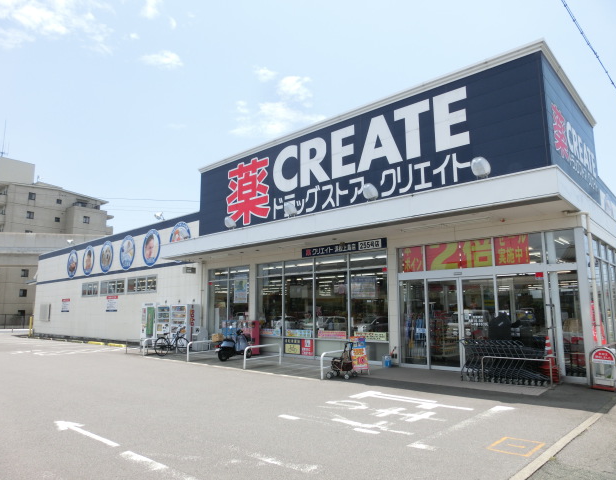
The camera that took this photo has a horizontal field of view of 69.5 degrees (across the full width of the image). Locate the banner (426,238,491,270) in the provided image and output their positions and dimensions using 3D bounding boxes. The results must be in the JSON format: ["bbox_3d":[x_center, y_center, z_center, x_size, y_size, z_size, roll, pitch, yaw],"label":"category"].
[{"bbox_3d":[4.113,0.442,12.149,1.874,0.760,0.057,-9,-13,42],"label":"banner"}]

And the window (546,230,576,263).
[{"bbox_3d":[5.954,0.181,10.493,0.655,0.801,0.100,-8,-12,42],"label":"window"}]

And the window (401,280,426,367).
[{"bbox_3d":[3.037,2.392,12.829,0.888,2.496,0.100,-8,-12,42],"label":"window"}]

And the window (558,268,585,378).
[{"bbox_3d":[6.013,1.892,10.108,0.398,2.393,0.085,-9,-13,42],"label":"window"}]

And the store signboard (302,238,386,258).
[{"bbox_3d":[1.092,0.293,14.810,3.564,0.298,0.085,-9,-13,42],"label":"store signboard"}]

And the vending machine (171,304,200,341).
[{"bbox_3d":[-5.183,3.713,18.831,1.248,1.840,0.660,-8,-12,42],"label":"vending machine"}]

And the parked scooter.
[{"bbox_3d":[-2.364,3.416,14.564,0.650,1.020,1.680,-6,-12,32],"label":"parked scooter"}]

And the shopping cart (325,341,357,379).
[{"bbox_3d":[0.807,2.886,10.684,0.650,0.840,0.510,-4,-10,22],"label":"shopping cart"}]

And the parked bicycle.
[{"bbox_3d":[-4.931,3.716,16.365,0.560,1.040,1.750,-6,-11,30],"label":"parked bicycle"}]

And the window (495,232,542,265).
[{"bbox_3d":[5.259,0.276,11.119,1.192,0.795,0.100,-8,-12,42],"label":"window"}]

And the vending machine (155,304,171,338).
[{"bbox_3d":[-6.150,3.871,19.903,1.131,1.846,0.710,-9,-13,42],"label":"vending machine"}]

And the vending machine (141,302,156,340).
[{"bbox_3d":[-7.122,3.954,20.656,1.294,1.988,0.710,-9,-13,42],"label":"vending machine"}]

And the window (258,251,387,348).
[{"bbox_3d":[0.217,2.038,15.490,5.981,2.816,0.100,-8,-12,42],"label":"window"}]

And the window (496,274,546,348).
[{"bbox_3d":[5.233,1.982,10.818,1.179,2.293,0.085,-9,-13,42],"label":"window"}]

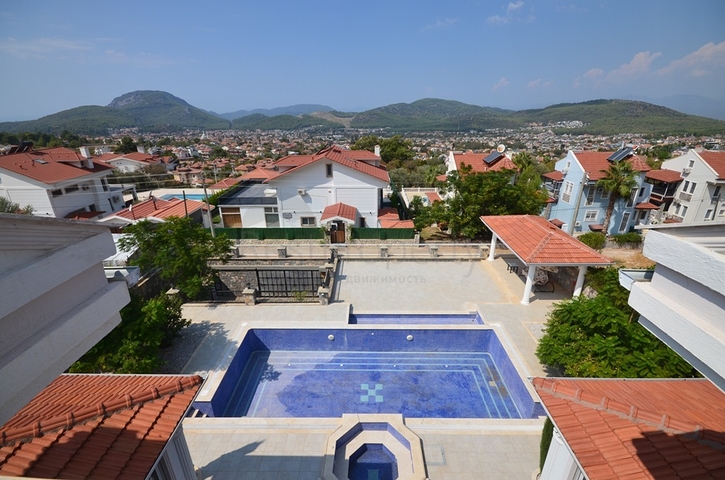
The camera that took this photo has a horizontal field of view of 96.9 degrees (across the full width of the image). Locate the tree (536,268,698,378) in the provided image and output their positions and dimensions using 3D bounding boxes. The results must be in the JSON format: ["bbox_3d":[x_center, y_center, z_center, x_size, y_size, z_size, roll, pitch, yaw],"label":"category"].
[{"bbox_3d":[8.750,3.607,12.928,5.100,3.600,4.900,0,20,0],"label":"tree"}]

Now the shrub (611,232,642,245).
[{"bbox_3d":[24.245,-0.145,29.526,2.900,1.200,1.600,0,22,0],"label":"shrub"}]

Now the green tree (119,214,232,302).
[{"bbox_3d":[-10.900,1.118,19.310,5.800,5.000,5.000,0,20,0],"label":"green tree"}]

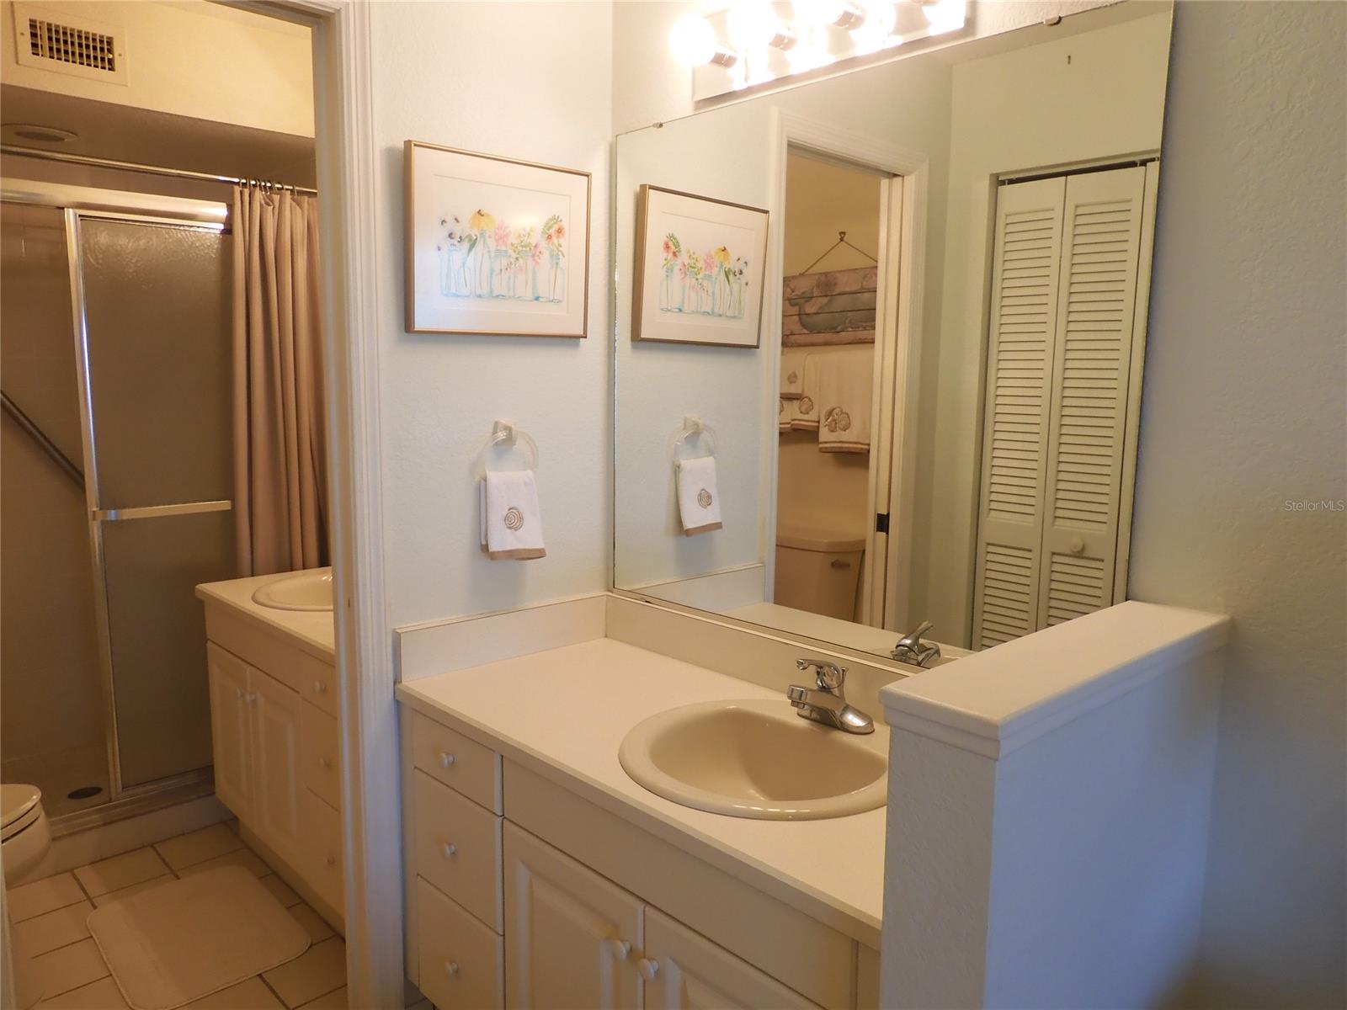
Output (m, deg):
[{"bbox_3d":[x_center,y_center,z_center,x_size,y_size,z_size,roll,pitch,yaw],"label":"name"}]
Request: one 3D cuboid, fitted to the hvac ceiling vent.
[{"bbox_3d":[-1.605,-1.231,2.495,0.256,0.157,0.021,-6,10,-43],"label":"hvac ceiling vent"}]

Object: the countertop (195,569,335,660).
[{"bbox_3d":[-0.837,0.288,2.581,0.566,0.042,1.144,-6,10,-43],"label":"countertop"}]

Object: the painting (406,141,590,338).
[{"bbox_3d":[-0.352,-0.534,1.945,0.427,0.359,0.036,-6,10,-43],"label":"painting"}]

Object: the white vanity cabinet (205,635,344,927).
[{"bbox_3d":[-0.826,0.697,2.634,0.545,0.789,1.126,-6,10,-43],"label":"white vanity cabinet"}]

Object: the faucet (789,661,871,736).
[{"bbox_3d":[0.255,0.325,1.625,0.169,0.131,0.157,-6,10,-43],"label":"faucet"}]

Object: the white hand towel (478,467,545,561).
[{"bbox_3d":[-0.345,0.022,2.013,0.144,0.200,0.051,-6,10,-43],"label":"white hand towel"}]

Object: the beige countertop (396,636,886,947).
[{"bbox_3d":[0.053,0.413,1.650,0.557,0.037,1.204,-6,10,-43],"label":"beige countertop"}]

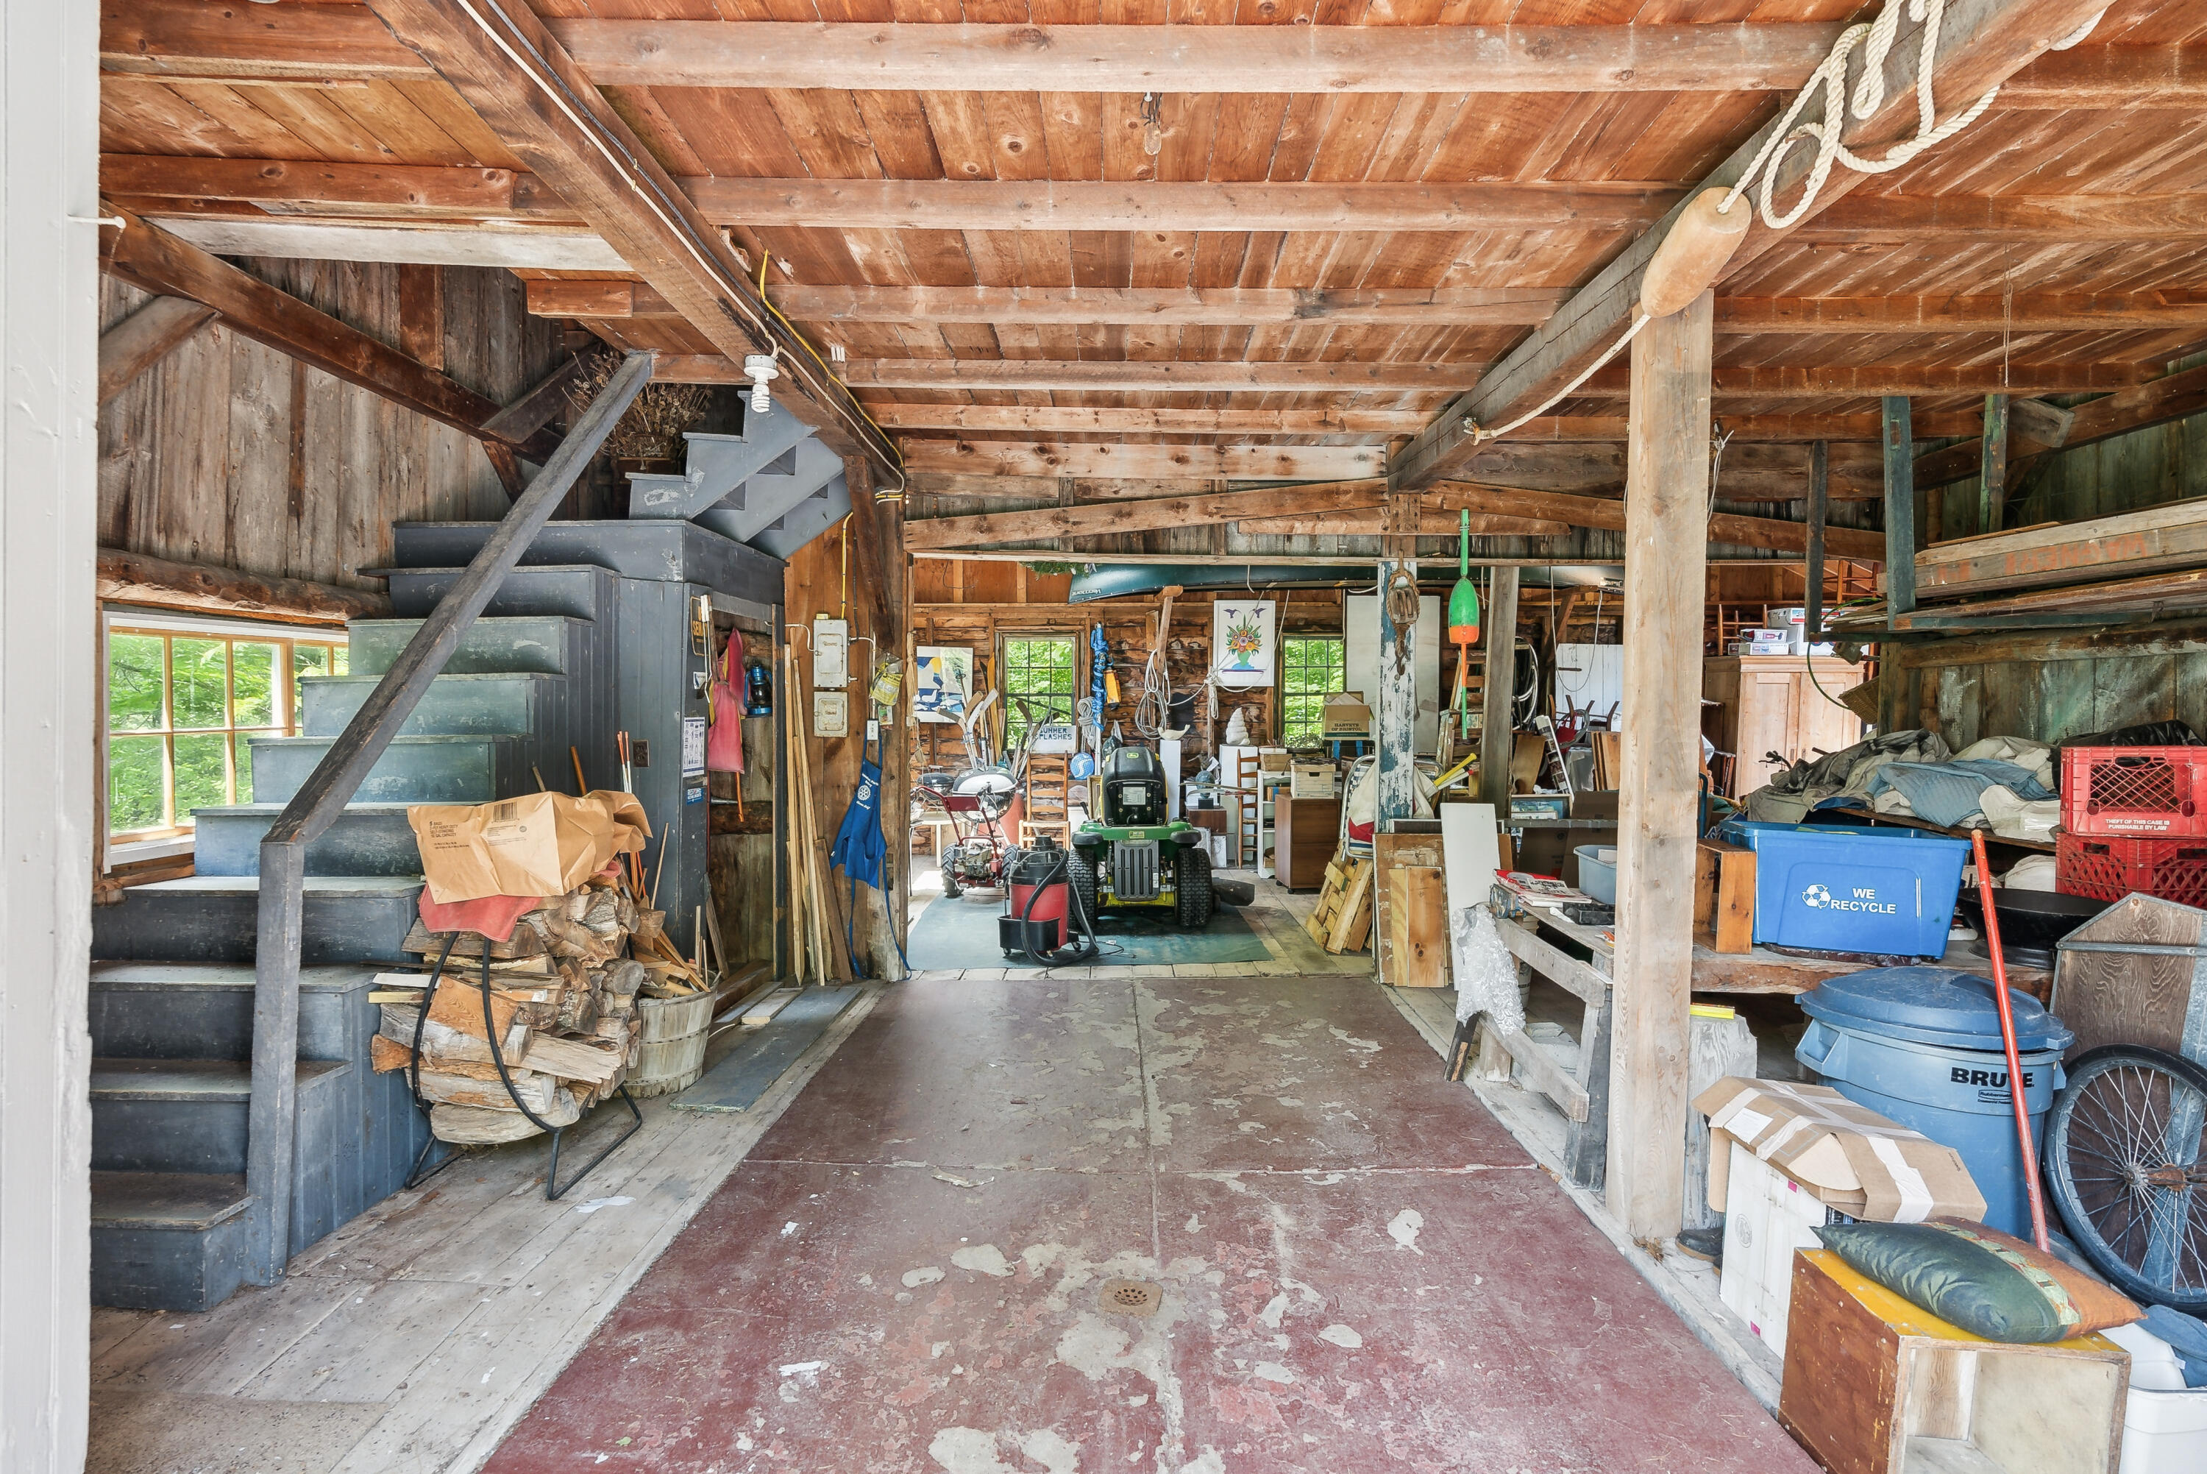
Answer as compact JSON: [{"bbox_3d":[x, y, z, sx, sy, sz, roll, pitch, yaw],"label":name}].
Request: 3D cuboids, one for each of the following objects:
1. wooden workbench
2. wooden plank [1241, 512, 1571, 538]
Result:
[{"bbox_3d":[2.087,0.979,3.461,1.350,0.700,1.050,1,2,1],"label":"wooden workbench"},{"bbox_3d":[1.581,-1.117,5.538,1.760,0.090,0.060,1,2,1],"label":"wooden plank"}]

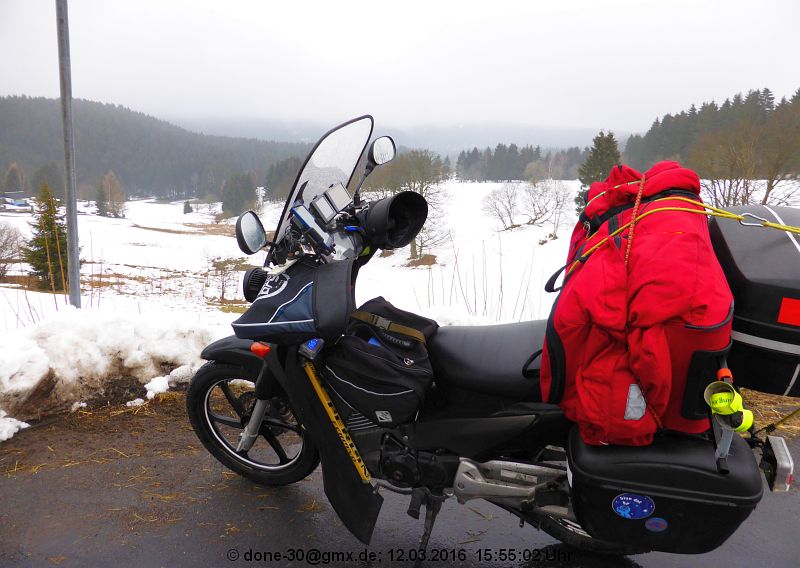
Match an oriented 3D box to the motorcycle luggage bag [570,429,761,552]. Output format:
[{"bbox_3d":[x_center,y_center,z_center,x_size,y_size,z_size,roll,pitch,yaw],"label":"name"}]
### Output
[{"bbox_3d":[0.615,0.476,1.355,0.385,0.275,0.200,5,25,16],"label":"motorcycle luggage bag"}]

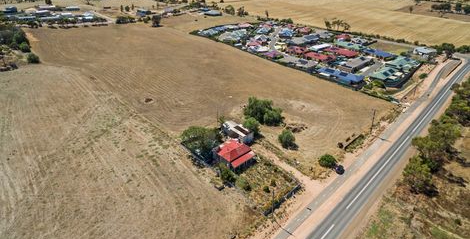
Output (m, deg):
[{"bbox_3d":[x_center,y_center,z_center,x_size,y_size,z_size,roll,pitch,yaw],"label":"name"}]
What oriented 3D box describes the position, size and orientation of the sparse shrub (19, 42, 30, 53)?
[{"bbox_3d":[-192.460,-66.090,239.290,9.000,7.800,9.000,0,29,0],"label":"sparse shrub"}]

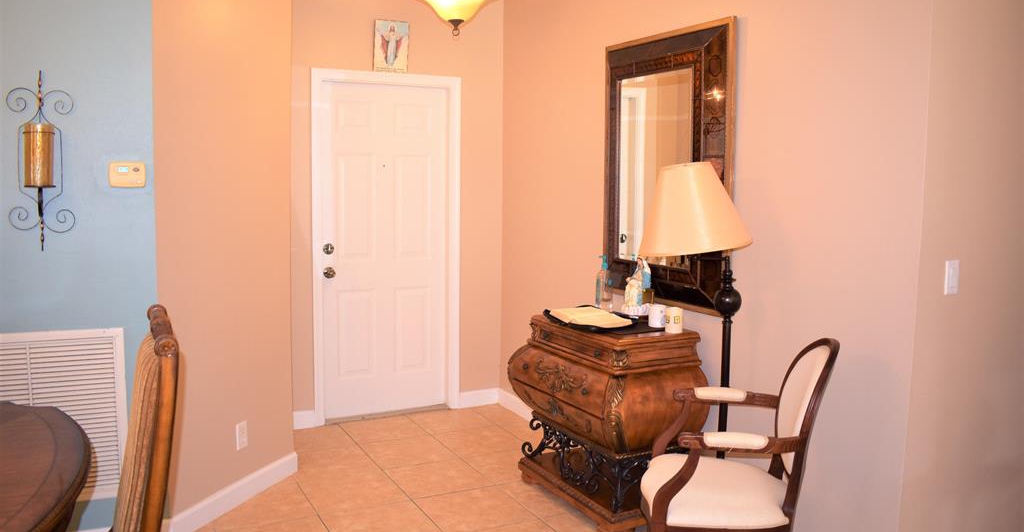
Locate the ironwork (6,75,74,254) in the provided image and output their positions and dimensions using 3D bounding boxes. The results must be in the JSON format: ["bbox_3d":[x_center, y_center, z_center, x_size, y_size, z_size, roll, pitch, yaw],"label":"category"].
[{"bbox_3d":[-1.665,-0.366,2.716,0.192,0.617,0.110,-1,6,-27],"label":"ironwork"}]

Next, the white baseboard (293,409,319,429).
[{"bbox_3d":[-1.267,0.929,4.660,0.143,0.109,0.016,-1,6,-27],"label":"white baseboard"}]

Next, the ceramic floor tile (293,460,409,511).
[{"bbox_3d":[-0.743,1.065,3.614,0.428,0.013,0.428,-2,6,-27],"label":"ceramic floor tile"}]

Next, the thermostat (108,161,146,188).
[{"bbox_3d":[-1.411,-0.334,2.818,0.127,0.094,0.030,-2,6,-28],"label":"thermostat"}]

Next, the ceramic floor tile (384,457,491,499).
[{"bbox_3d":[-0.375,1.075,3.887,0.427,0.010,0.427,-1,6,-27],"label":"ceramic floor tile"}]

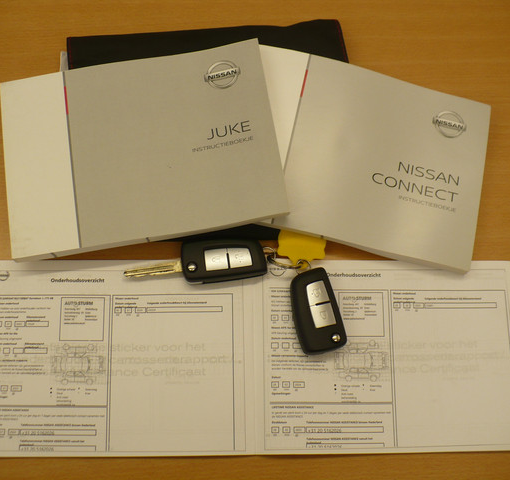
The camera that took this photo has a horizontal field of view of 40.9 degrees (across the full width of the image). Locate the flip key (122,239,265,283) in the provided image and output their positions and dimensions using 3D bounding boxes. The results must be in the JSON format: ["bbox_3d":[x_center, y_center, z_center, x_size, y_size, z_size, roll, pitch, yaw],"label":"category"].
[{"bbox_3d":[-0.047,0.018,0.539,0.111,0.014,0.034,-5,76,-3],"label":"flip key"}]

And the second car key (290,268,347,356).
[{"bbox_3d":[0.047,0.056,0.533,0.034,0.014,0.065,-13,77,-5],"label":"second car key"}]

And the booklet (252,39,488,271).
[{"bbox_3d":[0.080,-0.067,0.551,0.210,0.014,0.147,14,74,-5],"label":"booklet"}]

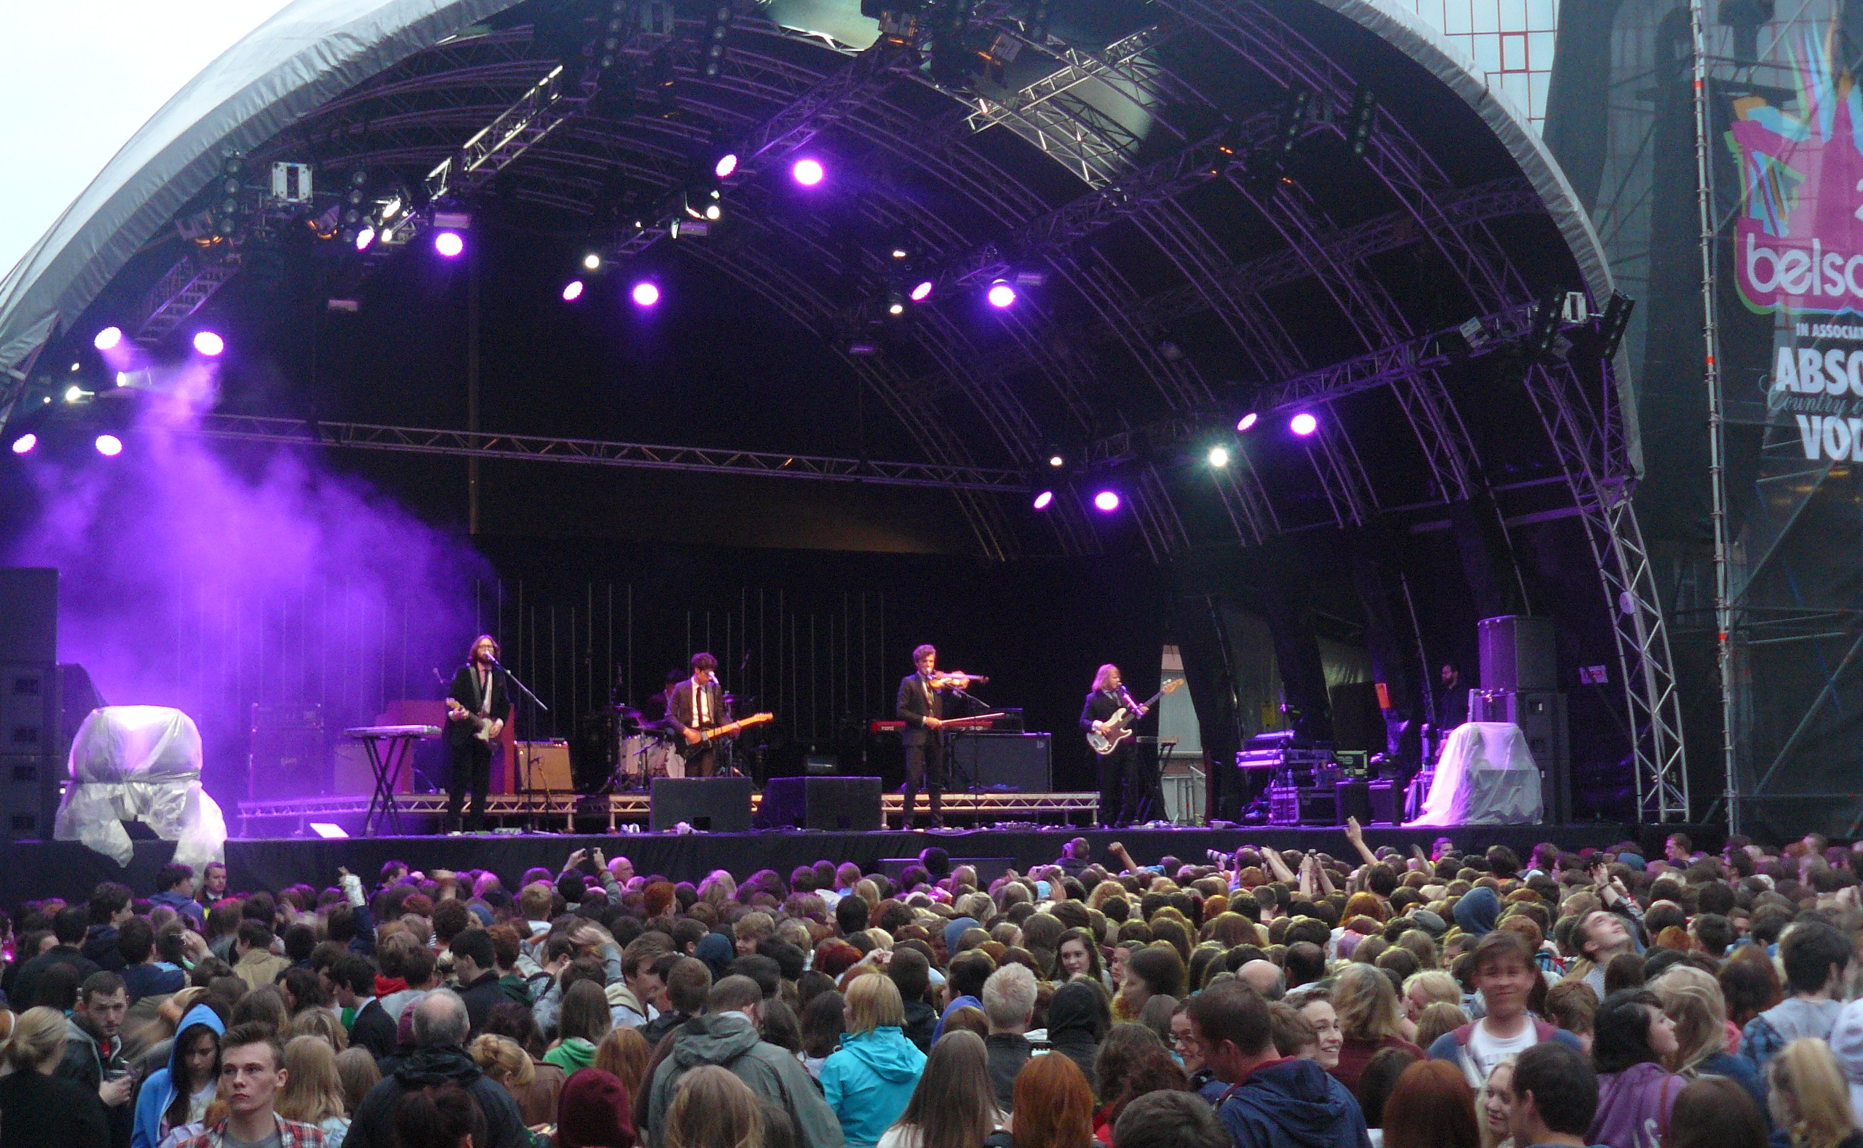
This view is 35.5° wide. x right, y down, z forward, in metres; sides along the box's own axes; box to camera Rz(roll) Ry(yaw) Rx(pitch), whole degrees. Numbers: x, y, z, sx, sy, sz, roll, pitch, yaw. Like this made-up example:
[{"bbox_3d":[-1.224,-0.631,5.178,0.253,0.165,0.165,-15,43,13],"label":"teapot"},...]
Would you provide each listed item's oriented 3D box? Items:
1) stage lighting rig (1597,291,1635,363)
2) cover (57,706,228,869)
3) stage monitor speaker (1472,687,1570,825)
[{"bbox_3d":[7.069,-2.562,30.000,0.340,0.760,0.200,3,24,-33],"label":"stage lighting rig"},{"bbox_3d":[-5.999,1.632,22.100,1.050,1.250,0.800,3,-6,-36],"label":"cover"},{"bbox_3d":[6.118,1.891,30.200,0.760,1.440,0.700,3,-5,-33],"label":"stage monitor speaker"}]

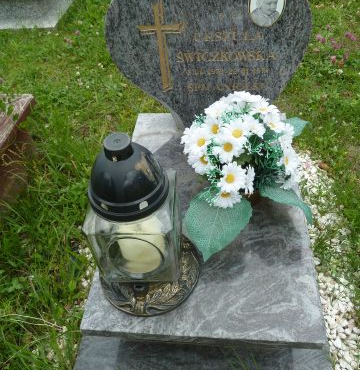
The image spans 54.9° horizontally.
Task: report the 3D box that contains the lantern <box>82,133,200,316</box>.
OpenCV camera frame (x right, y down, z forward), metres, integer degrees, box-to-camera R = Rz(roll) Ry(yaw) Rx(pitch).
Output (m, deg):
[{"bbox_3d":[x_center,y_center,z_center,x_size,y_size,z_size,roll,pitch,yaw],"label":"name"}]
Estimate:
[{"bbox_3d":[-0.082,0.062,0.651,0.225,0.373,0.225,1,48,6],"label":"lantern"}]

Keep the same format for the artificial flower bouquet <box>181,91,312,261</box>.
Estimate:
[{"bbox_3d":[0.149,-0.035,0.777,0.291,0.286,0.310,1,48,6],"label":"artificial flower bouquet"}]

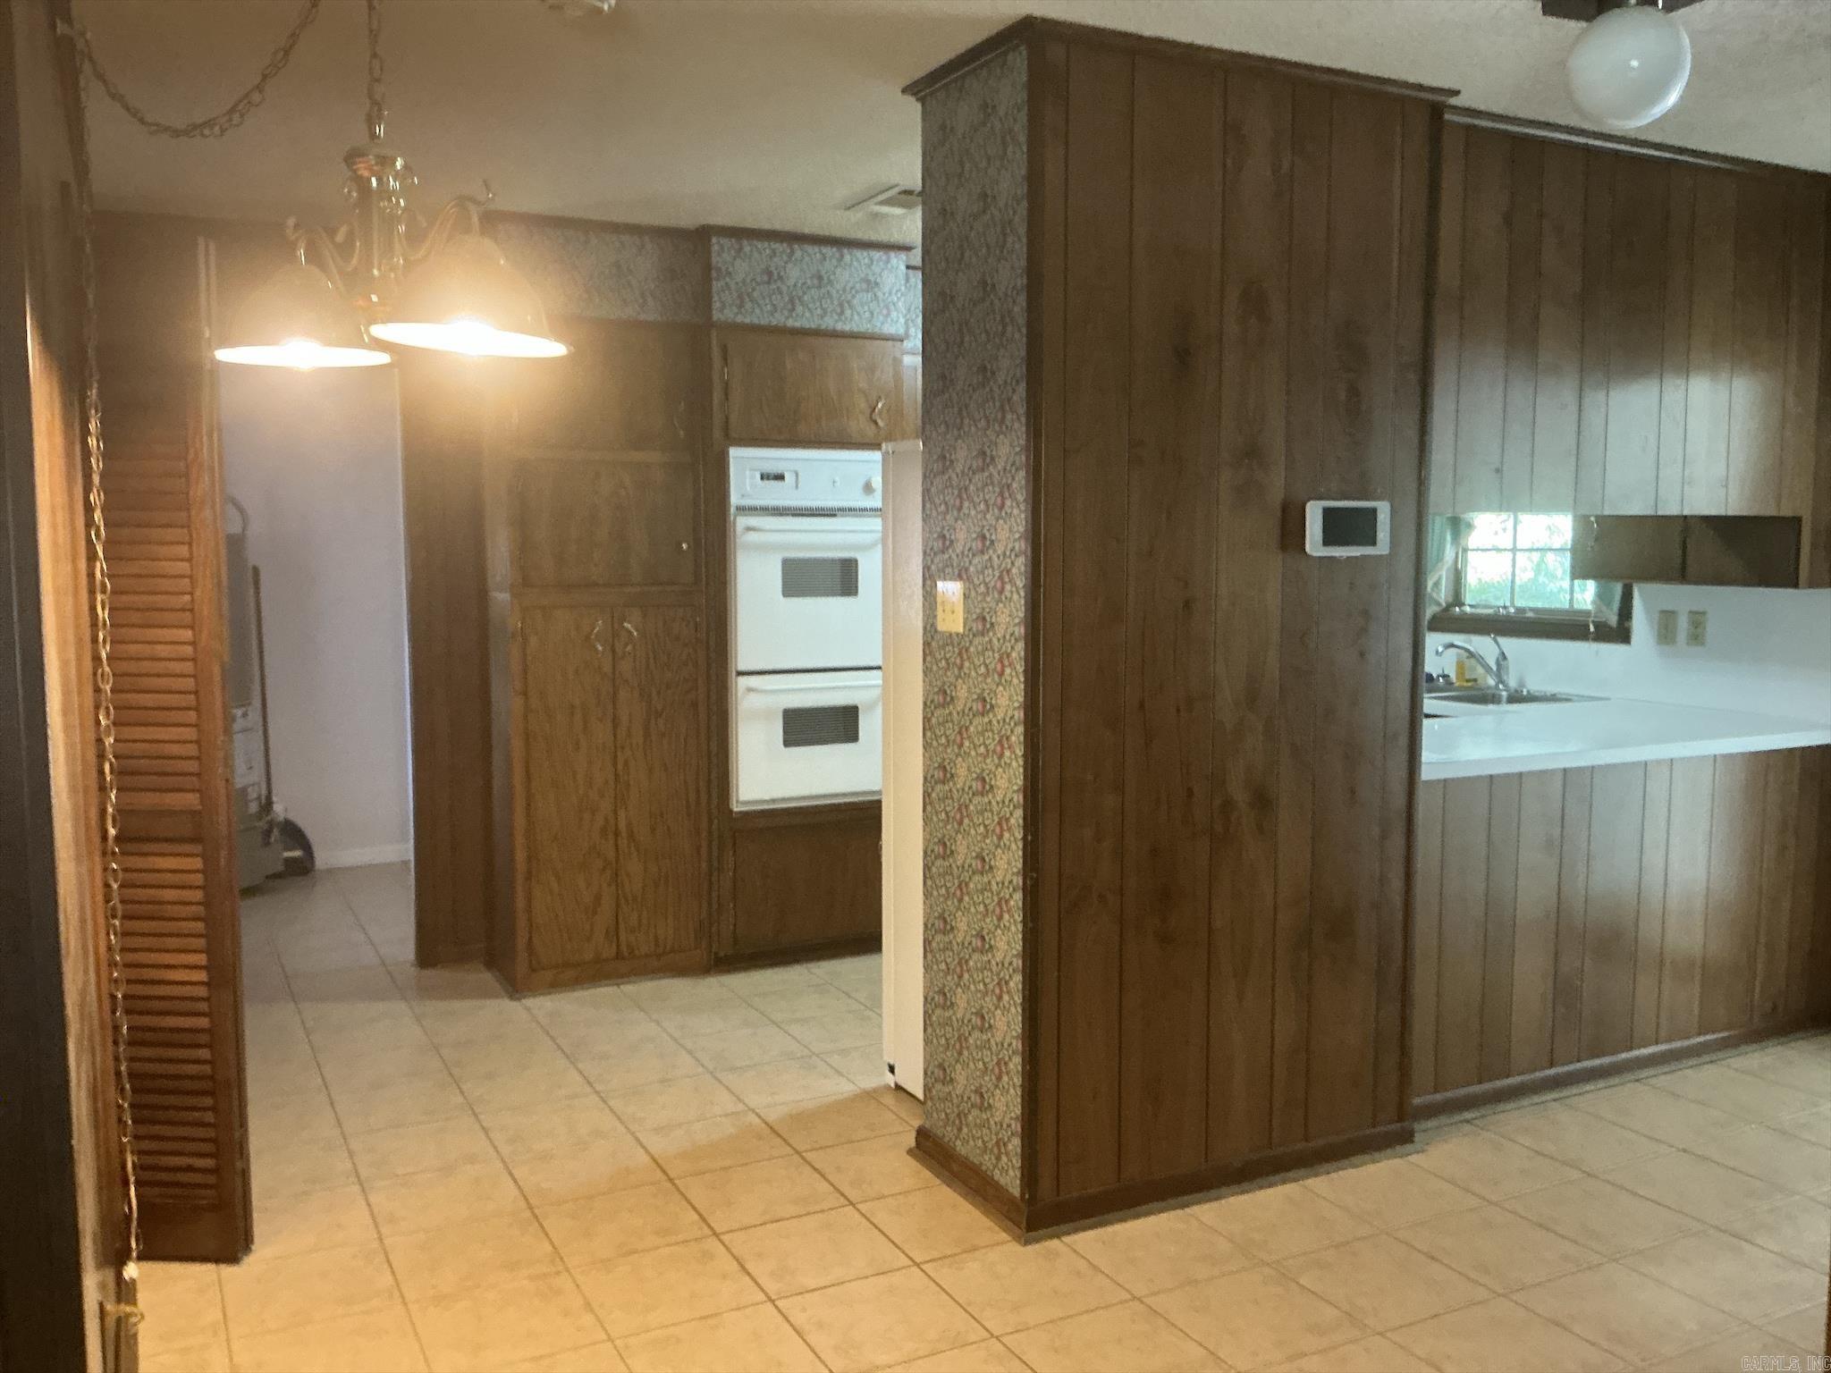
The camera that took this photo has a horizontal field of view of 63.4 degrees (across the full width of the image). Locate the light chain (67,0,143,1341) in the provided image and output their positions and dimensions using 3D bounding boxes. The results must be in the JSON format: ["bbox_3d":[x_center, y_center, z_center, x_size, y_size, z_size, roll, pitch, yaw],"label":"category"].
[{"bbox_3d":[-1.381,0.043,2.530,0.050,2.180,0.050,-3,6,-27],"label":"light chain"}]

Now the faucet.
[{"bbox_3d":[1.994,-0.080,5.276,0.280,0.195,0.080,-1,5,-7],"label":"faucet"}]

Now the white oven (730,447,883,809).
[{"bbox_3d":[-0.448,-0.207,5.170,0.605,1.175,0.580,-3,6,-27],"label":"white oven"}]

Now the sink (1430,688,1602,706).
[{"bbox_3d":[1.905,0.111,5.229,0.540,0.190,0.820,-3,6,-27],"label":"sink"}]

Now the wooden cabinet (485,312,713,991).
[{"bbox_3d":[-1.090,-0.106,4.959,0.650,2.130,0.490,-3,6,-27],"label":"wooden cabinet"}]

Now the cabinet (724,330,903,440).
[{"bbox_3d":[-0.467,-0.992,5.137,0.640,0.370,0.580,-3,6,-27],"label":"cabinet"}]

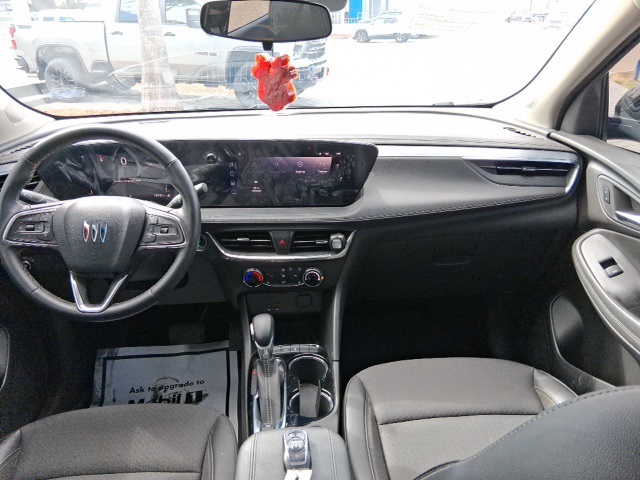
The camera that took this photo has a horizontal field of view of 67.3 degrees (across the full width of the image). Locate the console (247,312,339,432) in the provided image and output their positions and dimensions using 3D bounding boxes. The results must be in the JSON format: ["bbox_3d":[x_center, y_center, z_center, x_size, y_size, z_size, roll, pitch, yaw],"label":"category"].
[{"bbox_3d":[-0.055,0.249,0.891,0.170,0.180,0.270,-3,24,-5],"label":"console"}]

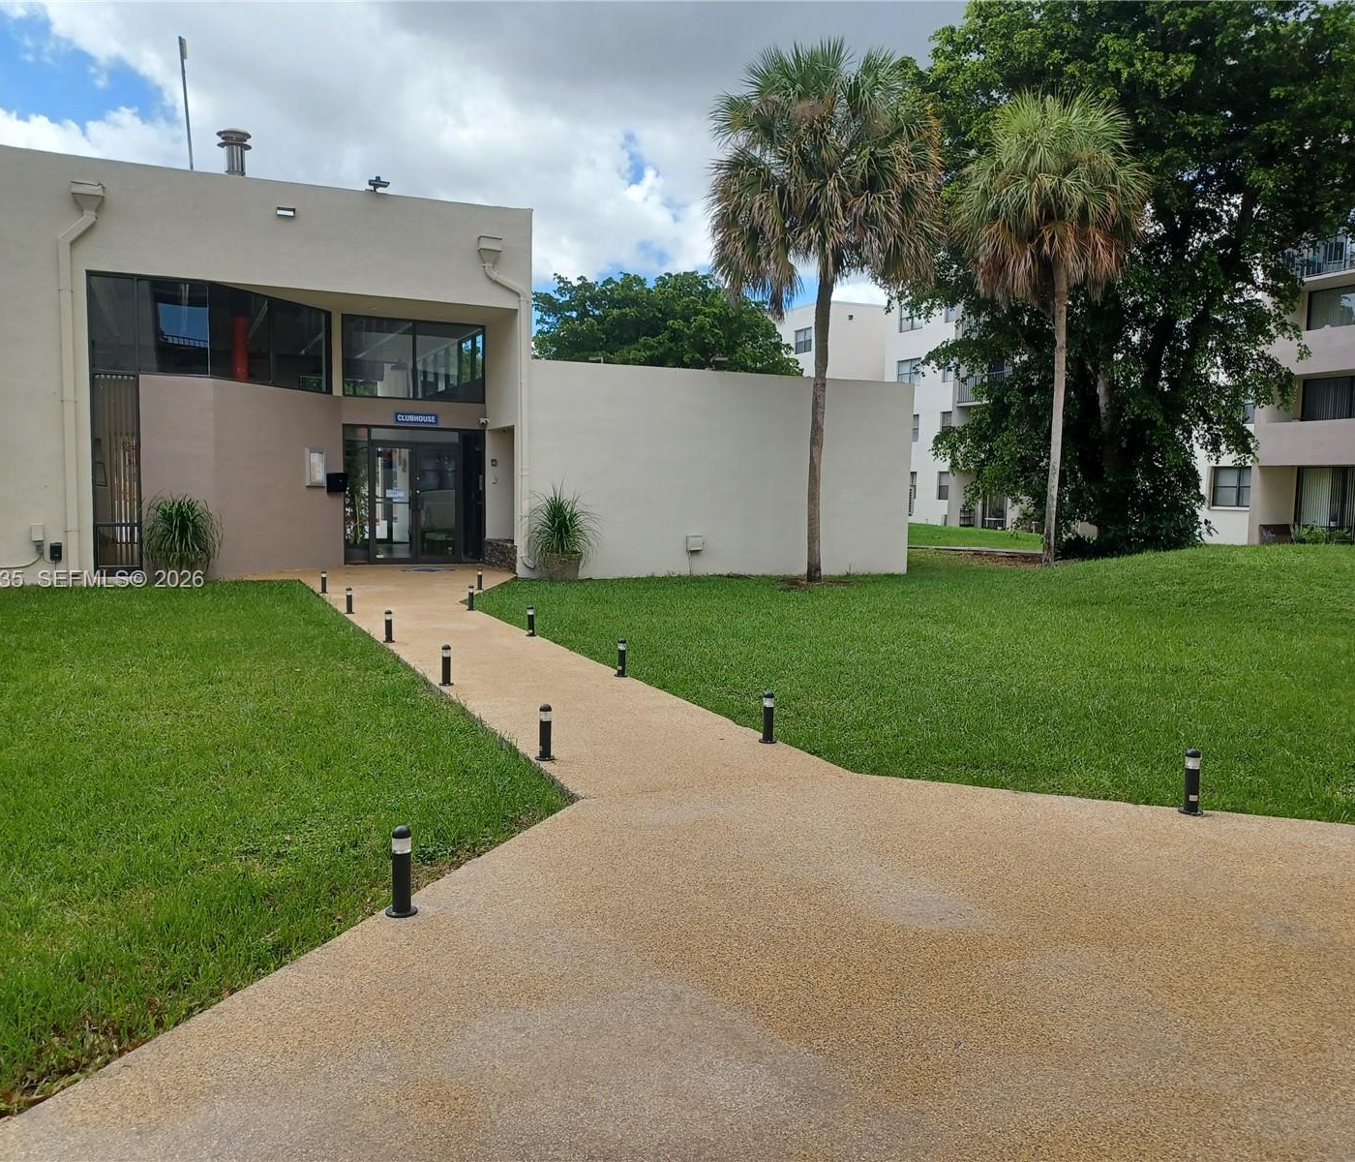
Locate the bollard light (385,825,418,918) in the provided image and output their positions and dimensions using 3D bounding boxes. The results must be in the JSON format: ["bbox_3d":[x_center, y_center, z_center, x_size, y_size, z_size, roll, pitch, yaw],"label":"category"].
[{"bbox_3d":[-0.958,1.000,3.886,0.110,0.304,0.110,1,5,0],"label":"bollard light"}]

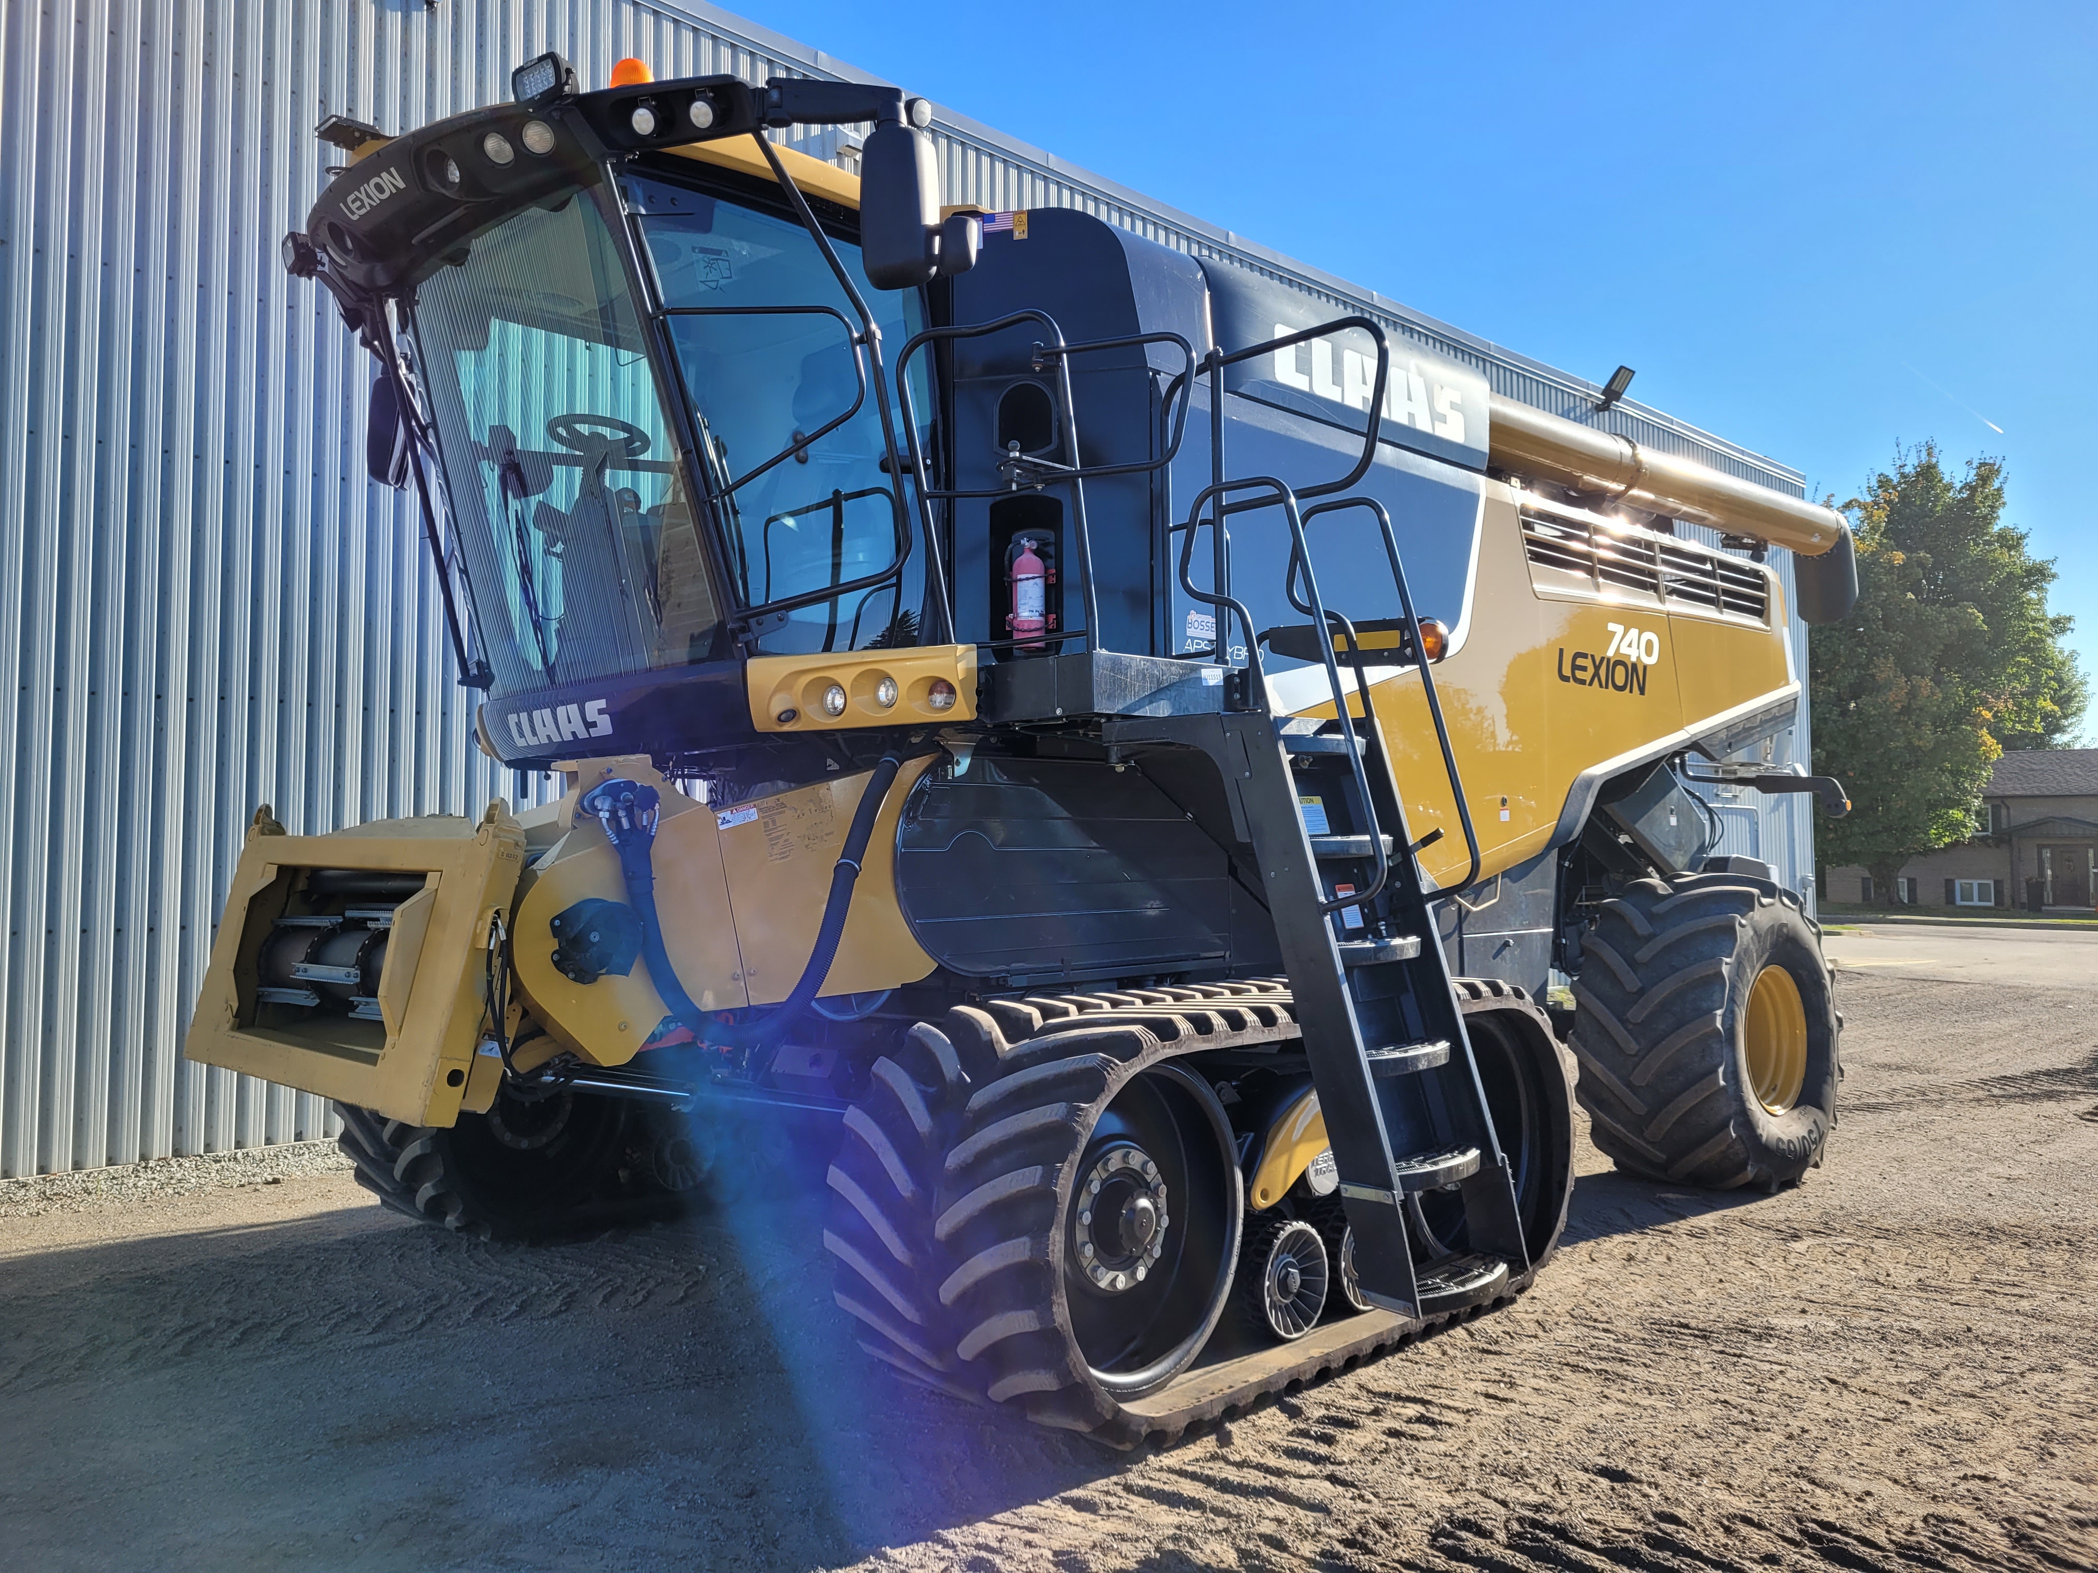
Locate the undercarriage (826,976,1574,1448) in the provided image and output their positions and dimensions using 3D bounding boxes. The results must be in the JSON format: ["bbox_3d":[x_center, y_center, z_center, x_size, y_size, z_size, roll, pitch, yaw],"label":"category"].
[{"bbox_3d":[0.656,1.246,5.172,2.750,1.110,0.870,3,-5,-45],"label":"undercarriage"}]

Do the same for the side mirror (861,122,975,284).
[{"bbox_3d":[-0.360,-1.609,4.350,0.310,0.420,0.140,-1,-4,12],"label":"side mirror"}]

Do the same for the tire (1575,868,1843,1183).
[{"bbox_3d":[3.221,1.195,7.760,1.610,1.550,0.760,3,-5,-45],"label":"tire"}]

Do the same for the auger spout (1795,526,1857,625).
[{"bbox_3d":[4.985,-1.355,10.100,0.360,0.620,0.330,3,-5,-45],"label":"auger spout"}]

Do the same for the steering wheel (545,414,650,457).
[{"bbox_3d":[-1.599,-1.244,5.600,0.390,0.070,0.390,-4,-17,45],"label":"steering wheel"}]

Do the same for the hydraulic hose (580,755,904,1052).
[{"bbox_3d":[-0.888,0.361,4.778,1.090,0.880,0.260,3,-5,-45],"label":"hydraulic hose"}]

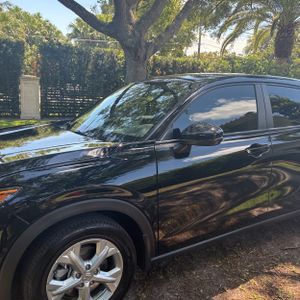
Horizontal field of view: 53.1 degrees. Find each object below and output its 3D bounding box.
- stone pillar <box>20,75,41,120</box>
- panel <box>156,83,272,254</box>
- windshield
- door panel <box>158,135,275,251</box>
[{"bbox_3d":[-5.298,-2.331,13.382,0.820,1.960,0.820,-1,9,-19],"label":"stone pillar"},{"bbox_3d":[0.483,0.047,2.306,1.170,1.180,0.280,-4,10,-35],"label":"panel"},{"bbox_3d":[-0.217,-0.381,2.671,0.870,0.170,1.380,-43,29,-23],"label":"windshield"},{"bbox_3d":[0.515,0.268,2.284,1.170,0.740,0.170,-4,10,-35],"label":"door panel"}]

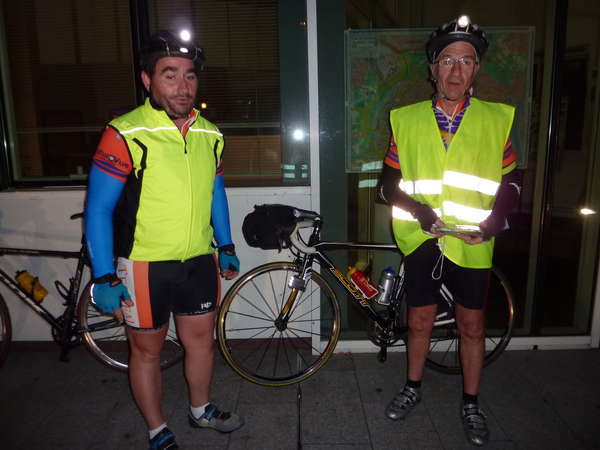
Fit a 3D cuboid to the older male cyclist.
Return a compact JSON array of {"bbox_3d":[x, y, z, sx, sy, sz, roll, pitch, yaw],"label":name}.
[{"bbox_3d":[0.618,0.034,1.857,0.580,1.745,0.420,2,9,18],"label":"older male cyclist"}]

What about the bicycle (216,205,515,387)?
[{"bbox_3d":[0.388,0.356,2.340,1.655,0.980,0.450,-2,0,-6],"label":"bicycle"}]

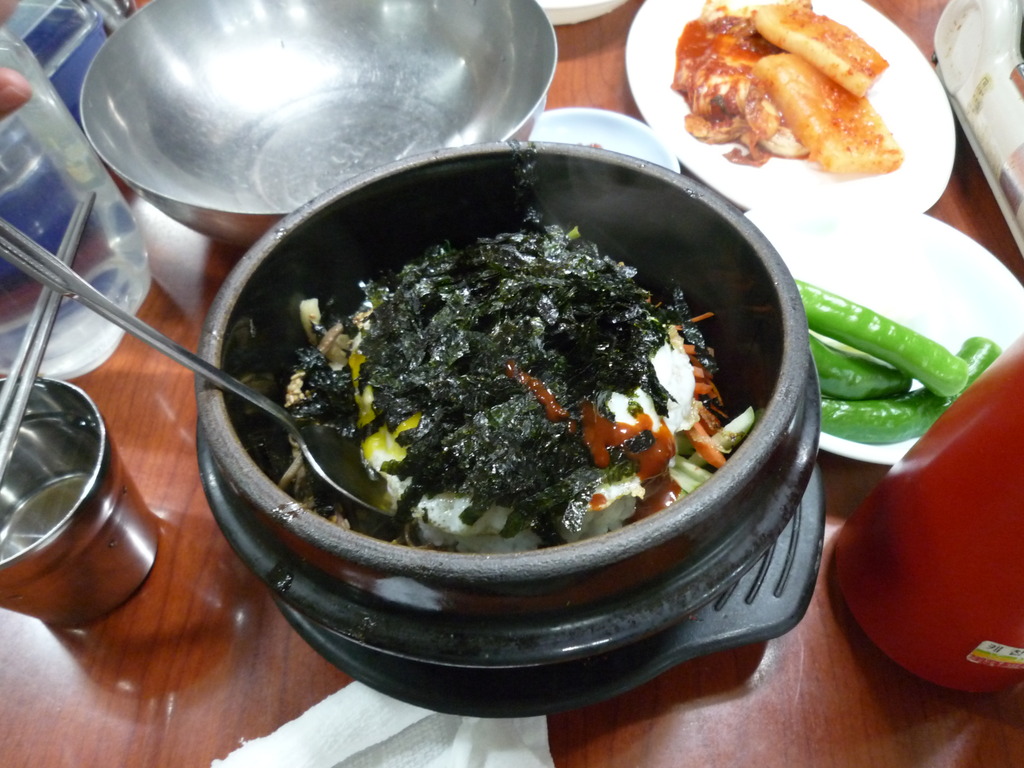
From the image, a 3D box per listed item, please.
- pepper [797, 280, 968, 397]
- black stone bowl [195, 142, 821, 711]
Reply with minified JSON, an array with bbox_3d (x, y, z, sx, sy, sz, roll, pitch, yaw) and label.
[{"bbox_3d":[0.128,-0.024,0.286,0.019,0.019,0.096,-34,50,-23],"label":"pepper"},{"bbox_3d":[-0.002,0.004,0.243,0.188,0.083,0.188,-2,49,3],"label":"black stone bowl"}]

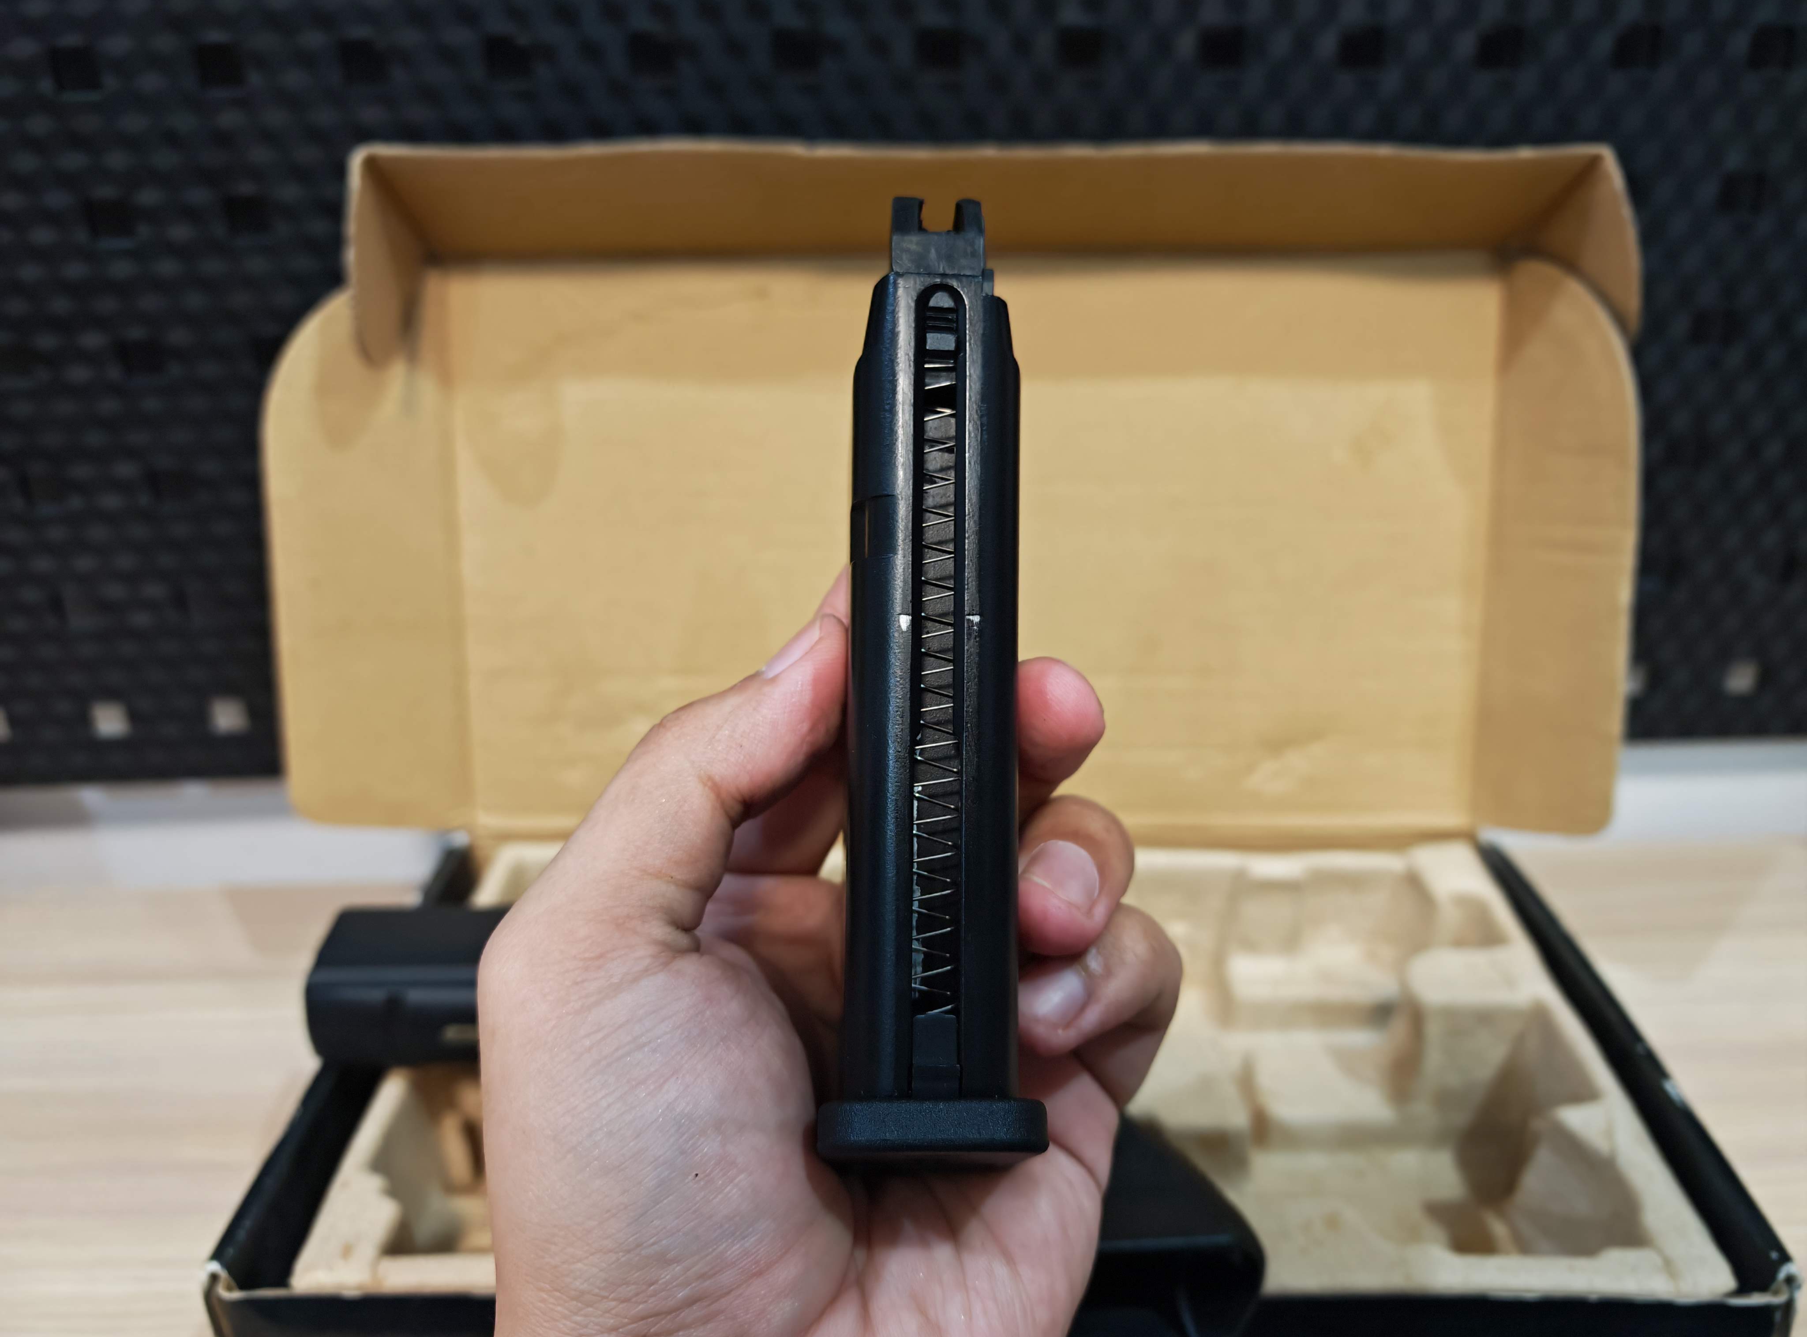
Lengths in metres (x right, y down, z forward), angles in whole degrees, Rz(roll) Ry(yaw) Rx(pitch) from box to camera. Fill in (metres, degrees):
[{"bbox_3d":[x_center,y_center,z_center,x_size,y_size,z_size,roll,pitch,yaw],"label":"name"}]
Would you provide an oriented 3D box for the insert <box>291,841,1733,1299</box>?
[{"bbox_3d":[0.021,0.107,0.320,0.284,0.046,0.149,-1,28,2],"label":"insert"}]

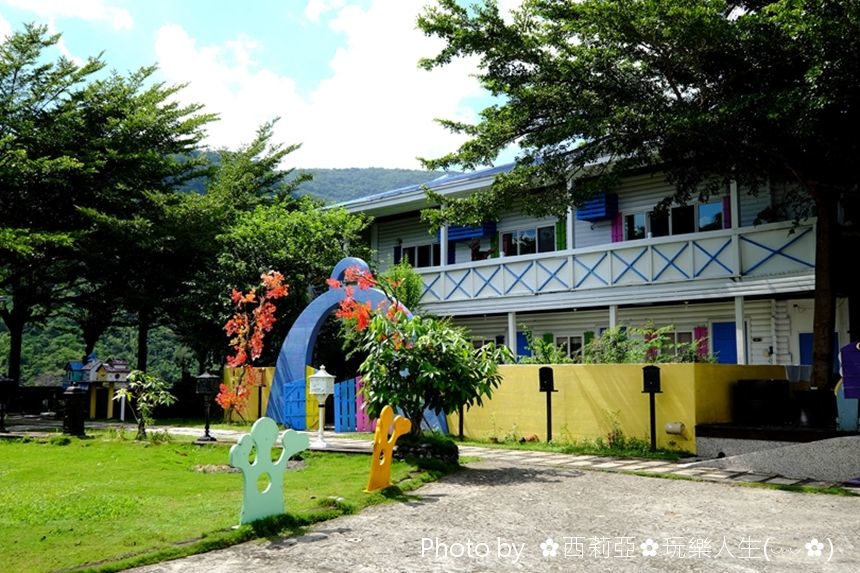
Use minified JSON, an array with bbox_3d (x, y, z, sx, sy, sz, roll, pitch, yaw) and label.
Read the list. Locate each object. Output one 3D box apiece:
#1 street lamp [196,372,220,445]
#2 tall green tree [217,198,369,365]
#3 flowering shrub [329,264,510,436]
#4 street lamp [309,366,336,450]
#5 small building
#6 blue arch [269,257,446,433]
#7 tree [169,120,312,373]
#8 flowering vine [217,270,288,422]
[{"bbox_3d":[-4.951,2.646,19.098,0.480,1.486,0.480,0,-6,0],"label":"street lamp"},{"bbox_3d":[-4.359,0.653,27.075,4.800,7.088,4.600,0,-6,0],"label":"tall green tree"},{"bbox_3d":[-0.183,1.140,14.729,2.950,2.924,2.600,0,-6,0],"label":"flowering shrub"},{"bbox_3d":[-2.205,2.402,17.383,0.470,1.623,0.470,0,-6,0],"label":"street lamp"},{"bbox_3d":[-10.717,3.216,27.521,1.100,2.072,1.850,-6,-8,44],"label":"small building"},{"bbox_3d":[-2.084,1.473,22.465,7.024,4.514,0.380,-6,-8,44],"label":"blue arch"},{"bbox_3d":[-7.012,-0.776,31.244,5.400,10.782,5.200,0,-6,0],"label":"tree"},{"bbox_3d":[-5.267,1.765,25.277,2.050,4.404,1.700,0,-6,0],"label":"flowering vine"}]

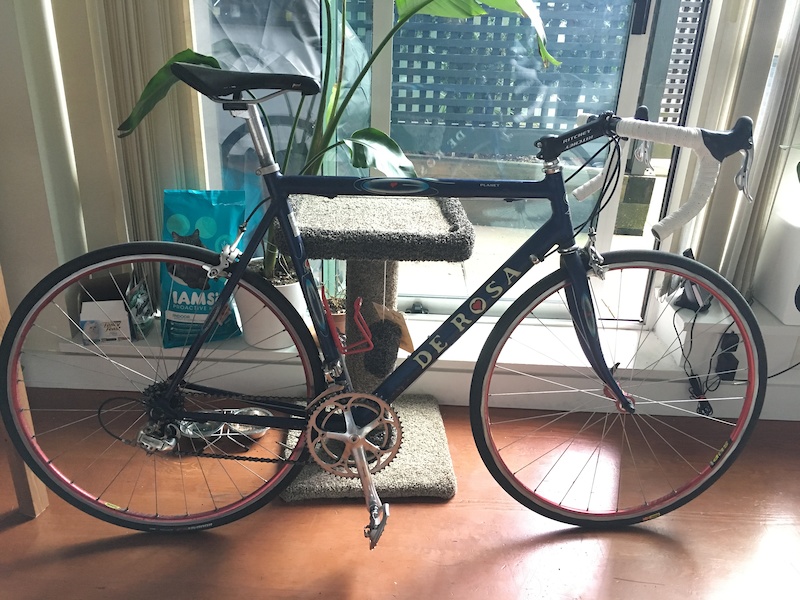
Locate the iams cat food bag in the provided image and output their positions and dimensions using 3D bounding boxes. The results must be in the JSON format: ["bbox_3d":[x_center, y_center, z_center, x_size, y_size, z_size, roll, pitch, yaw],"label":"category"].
[{"bbox_3d":[-0.580,-0.097,1.994,0.235,0.455,0.120,-1,24,-8],"label":"iams cat food bag"}]

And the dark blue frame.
[{"bbox_3d":[0.010,0.006,1.406,1.010,0.615,0.140,1,17,-5],"label":"dark blue frame"}]

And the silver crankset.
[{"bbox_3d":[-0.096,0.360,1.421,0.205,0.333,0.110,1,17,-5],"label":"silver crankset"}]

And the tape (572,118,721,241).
[{"bbox_3d":[0.464,-0.263,1.360,0.148,0.205,0.455,1,17,-5],"label":"tape"}]

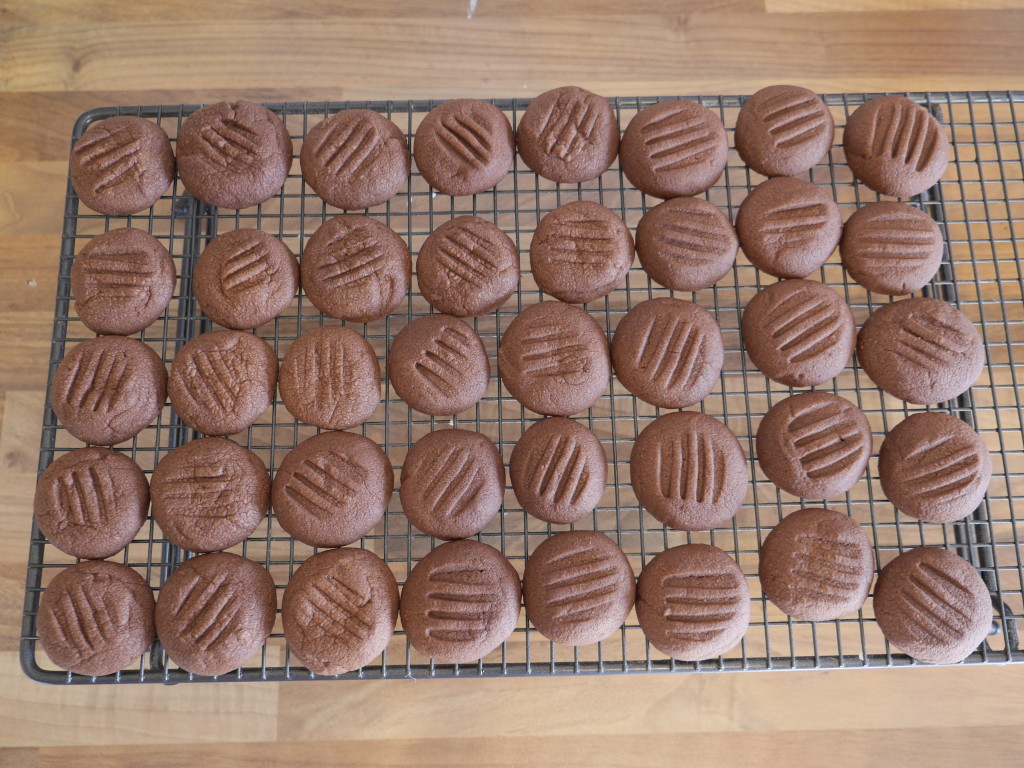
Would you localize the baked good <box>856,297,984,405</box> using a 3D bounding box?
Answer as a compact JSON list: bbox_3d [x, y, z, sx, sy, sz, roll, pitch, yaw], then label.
[{"bbox_3d":[0.185,-0.016,0.400,0.057,0.015,0.050,-1,77,-1],"label":"baked good"}]

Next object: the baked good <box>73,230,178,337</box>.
[{"bbox_3d":[-0.178,-0.047,0.405,0.047,0.015,0.050,-1,77,-1],"label":"baked good"}]

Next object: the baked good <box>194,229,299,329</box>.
[{"bbox_3d":[-0.120,-0.048,0.400,0.046,0.014,0.047,-1,77,-1],"label":"baked good"}]

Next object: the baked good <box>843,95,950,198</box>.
[{"bbox_3d":[0.180,-0.111,0.415,0.050,0.015,0.053,-1,77,0],"label":"baked good"}]

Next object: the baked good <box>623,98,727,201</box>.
[{"bbox_3d":[0.077,-0.111,0.416,0.050,0.014,0.049,-1,77,-1],"label":"baked good"}]

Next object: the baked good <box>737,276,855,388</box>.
[{"bbox_3d":[0.129,-0.024,0.402,0.051,0.015,0.050,-1,77,-1],"label":"baked good"}]

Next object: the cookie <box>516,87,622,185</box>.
[{"bbox_3d":[0.027,-0.120,0.423,0.049,0.015,0.049,-1,77,-1],"label":"cookie"}]

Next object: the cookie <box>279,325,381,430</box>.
[{"bbox_3d":[-0.080,-0.004,0.390,0.045,0.014,0.047,-1,77,-1],"label":"cookie"}]

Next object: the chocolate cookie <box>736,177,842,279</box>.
[{"bbox_3d":[0.126,-0.072,0.405,0.049,0.015,0.050,-1,77,0],"label":"chocolate cookie"}]

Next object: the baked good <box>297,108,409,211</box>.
[{"bbox_3d":[-0.073,-0.105,0.413,0.051,0.015,0.051,-1,77,0],"label":"baked good"}]

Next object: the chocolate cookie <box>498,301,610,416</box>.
[{"bbox_3d":[0.018,-0.012,0.398,0.050,0.015,0.053,-1,77,-1],"label":"chocolate cookie"}]

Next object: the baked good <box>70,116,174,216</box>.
[{"bbox_3d":[-0.181,-0.102,0.411,0.048,0.014,0.049,-1,77,-1],"label":"baked good"}]

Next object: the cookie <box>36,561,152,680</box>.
[{"bbox_3d":[-0.172,0.096,0.366,0.048,0.015,0.046,-1,77,0],"label":"cookie"}]

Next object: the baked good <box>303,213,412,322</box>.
[{"bbox_3d":[-0.072,-0.054,0.407,0.050,0.015,0.052,-1,77,-1],"label":"baked good"}]

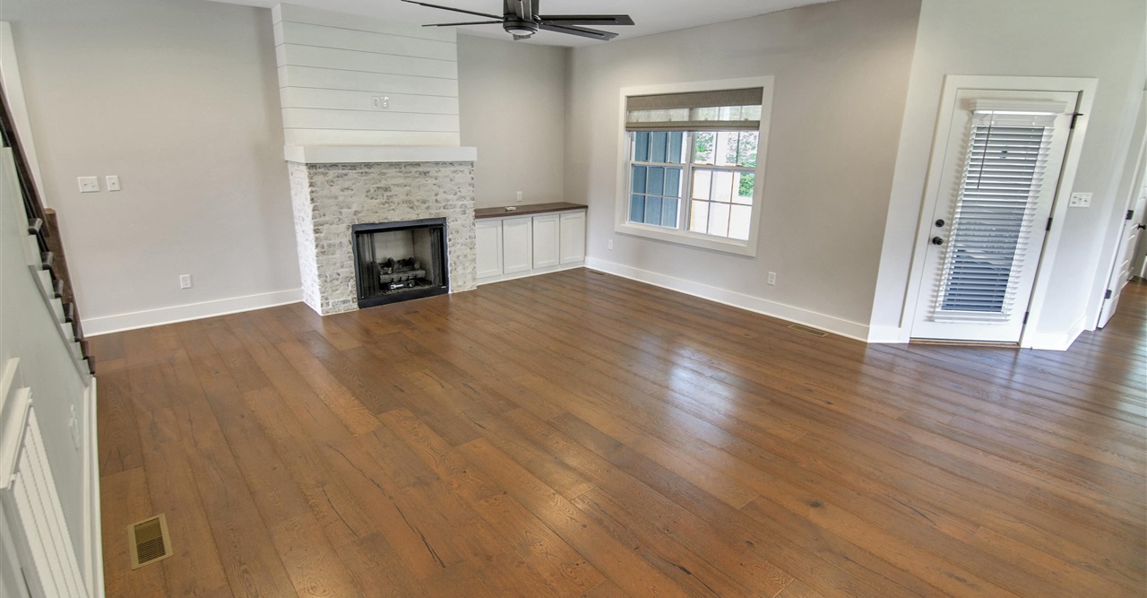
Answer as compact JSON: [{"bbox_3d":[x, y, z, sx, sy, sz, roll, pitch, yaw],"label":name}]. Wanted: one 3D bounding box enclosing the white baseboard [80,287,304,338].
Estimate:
[{"bbox_3d":[-3.566,0.116,4.915,1.702,0.147,0.030,-12,21,-35],"label":"white baseboard"}]

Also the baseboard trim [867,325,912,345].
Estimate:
[{"bbox_3d":[2.775,0.319,4.484,0.358,0.150,0.030,2,17,5],"label":"baseboard trim"}]

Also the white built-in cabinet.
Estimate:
[{"bbox_3d":[-0.668,-0.743,6.709,1.751,0.802,0.430,-12,21,-35],"label":"white built-in cabinet"}]

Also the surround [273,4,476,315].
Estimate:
[{"bbox_3d":[-1.968,-1.362,5.345,1.725,2.756,0.569,-12,21,-35],"label":"surround"}]

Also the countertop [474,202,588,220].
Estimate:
[{"bbox_3d":[-0.648,-1.144,6.592,1.771,0.036,0.450,-12,21,-35],"label":"countertop"}]

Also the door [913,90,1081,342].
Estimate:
[{"bbox_3d":[3.379,-0.593,4.167,0.881,2.059,0.080,2,17,5],"label":"door"}]

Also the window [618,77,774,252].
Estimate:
[{"bbox_3d":[1.221,-1.474,5.671,0.100,1.712,1.948,-14,22,-40],"label":"window"}]

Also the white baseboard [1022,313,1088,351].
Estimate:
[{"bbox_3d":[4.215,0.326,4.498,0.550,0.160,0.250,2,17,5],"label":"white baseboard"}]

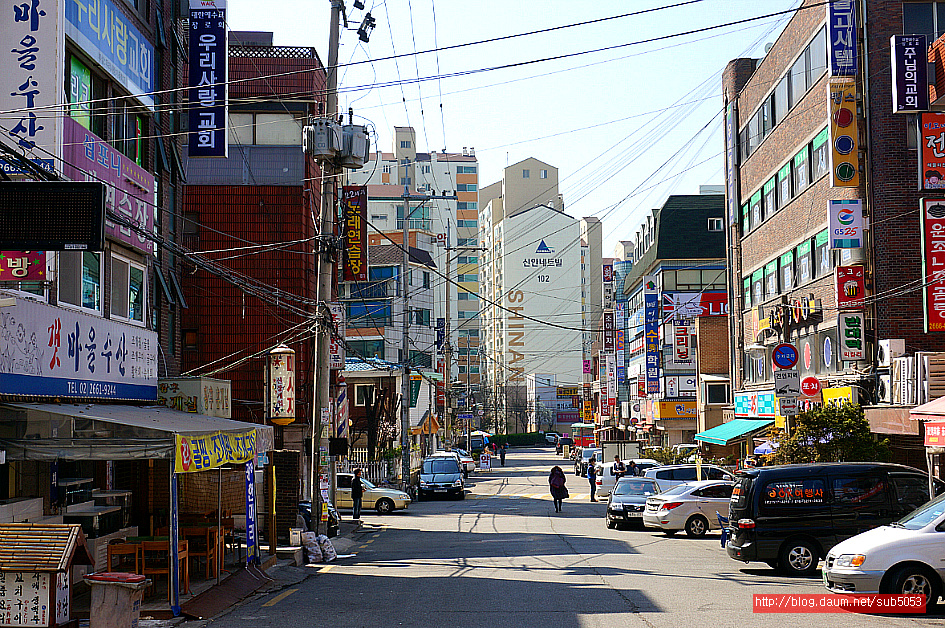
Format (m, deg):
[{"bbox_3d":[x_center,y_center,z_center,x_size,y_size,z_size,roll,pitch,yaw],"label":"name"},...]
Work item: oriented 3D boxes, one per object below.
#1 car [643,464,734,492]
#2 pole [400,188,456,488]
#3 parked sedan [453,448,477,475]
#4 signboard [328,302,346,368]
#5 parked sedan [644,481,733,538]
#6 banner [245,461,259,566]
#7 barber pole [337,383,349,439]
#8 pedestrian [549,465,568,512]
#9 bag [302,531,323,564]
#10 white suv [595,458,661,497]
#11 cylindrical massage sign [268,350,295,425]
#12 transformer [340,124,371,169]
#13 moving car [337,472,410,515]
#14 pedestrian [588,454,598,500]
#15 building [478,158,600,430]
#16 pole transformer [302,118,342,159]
[{"bbox_3d":[7.995,5.646,42.553,4.600,1.660,1.820,0,-4,-9],"label":"car"},{"bbox_3d":[-1.867,1.276,54.835,2.400,12.900,0.400,0,-5,-3],"label":"pole"},{"bbox_3d":[-1.198,8.505,72.578,1.760,1.460,4.500,-2,-4,13],"label":"parked sedan"},{"bbox_3d":[-3.660,0.591,34.500,0.540,1.800,0.220,-1,-5,2],"label":"signboard"},{"bbox_3d":[7.044,5.304,35.788,4.370,1.460,1.700,1,-4,-15],"label":"parked sedan"},{"bbox_3d":[-4.277,3.820,24.789,0.050,2.020,0.620,-1,-4,5],"label":"banner"},{"bbox_3d":[-3.632,2.682,35.903,0.350,1.660,0.350,-1,-4,0],"label":"barber pole"},{"bbox_3d":[3.005,6.075,44.900,0.620,1.620,0.420,-1,-5,0],"label":"pedestrian"},{"bbox_3d":[-3.101,4.497,24.900,0.390,0.610,0.380,-1,-5,0],"label":"bag"},{"bbox_3d":[7.200,6.557,51.000,4.550,1.680,1.820,0,-5,-10],"label":"white suv"},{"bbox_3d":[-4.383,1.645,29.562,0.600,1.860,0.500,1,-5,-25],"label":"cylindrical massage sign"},{"bbox_3d":[-2.889,-4.093,31.588,0.720,1.060,0.700,-1,-4,0],"label":"transformer"},{"bbox_3d":[-4.359,6.631,47.678,4.450,1.430,1.720,-1,-4,10],"label":"moving car"},{"bbox_3d":[4.513,6.130,48.076,0.380,1.720,0.500,-1,-4,2],"label":"pedestrian"},{"bbox_3d":[11.532,-1.281,233.173,17.000,48.000,29.000,0,-4,-8],"label":"building"},{"bbox_3d":[-3.584,-4.207,30.800,0.840,0.880,0.720,-1,-5,6],"label":"pole transformer"}]

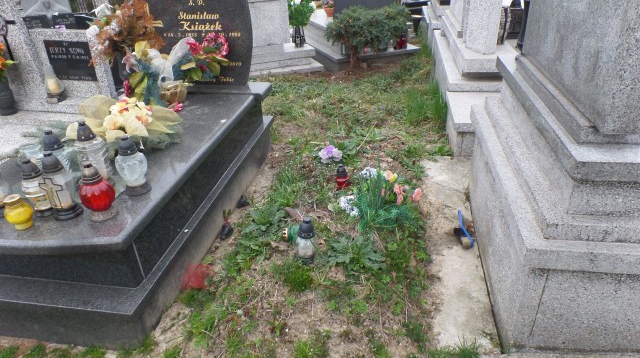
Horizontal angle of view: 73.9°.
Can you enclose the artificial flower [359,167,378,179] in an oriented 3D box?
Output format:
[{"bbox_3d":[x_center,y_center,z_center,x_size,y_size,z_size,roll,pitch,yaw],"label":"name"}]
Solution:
[{"bbox_3d":[0.312,-0.035,2.740,0.120,0.080,0.100,-1,28,0],"label":"artificial flower"}]

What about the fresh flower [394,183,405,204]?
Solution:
[{"bbox_3d":[0.482,0.088,2.580,0.065,0.110,0.065,-1,28,0],"label":"fresh flower"}]

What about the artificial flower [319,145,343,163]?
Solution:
[{"bbox_3d":[0.086,-0.223,3.574,0.175,0.110,0.150,-1,28,0],"label":"artificial flower"}]

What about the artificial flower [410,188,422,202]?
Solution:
[{"bbox_3d":[0.586,0.094,2.580,0.065,0.080,0.065,-1,28,0],"label":"artificial flower"}]

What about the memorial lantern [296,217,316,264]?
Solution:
[{"bbox_3d":[-0.076,0.316,2.285,0.095,0.250,0.095,-1,28,0],"label":"memorial lantern"}]

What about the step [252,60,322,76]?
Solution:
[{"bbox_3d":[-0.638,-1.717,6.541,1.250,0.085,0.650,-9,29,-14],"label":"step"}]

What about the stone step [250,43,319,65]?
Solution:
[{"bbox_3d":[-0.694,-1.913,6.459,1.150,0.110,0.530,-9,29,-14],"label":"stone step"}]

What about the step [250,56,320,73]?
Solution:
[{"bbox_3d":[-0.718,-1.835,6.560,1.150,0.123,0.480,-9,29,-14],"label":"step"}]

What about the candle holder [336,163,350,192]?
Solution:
[{"bbox_3d":[0.167,-0.018,3.064,0.090,0.180,0.090,-1,28,0],"label":"candle holder"}]

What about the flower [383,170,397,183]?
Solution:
[{"bbox_3d":[0.438,-0.016,2.680,0.080,0.080,0.070,-1,28,0],"label":"flower"}]

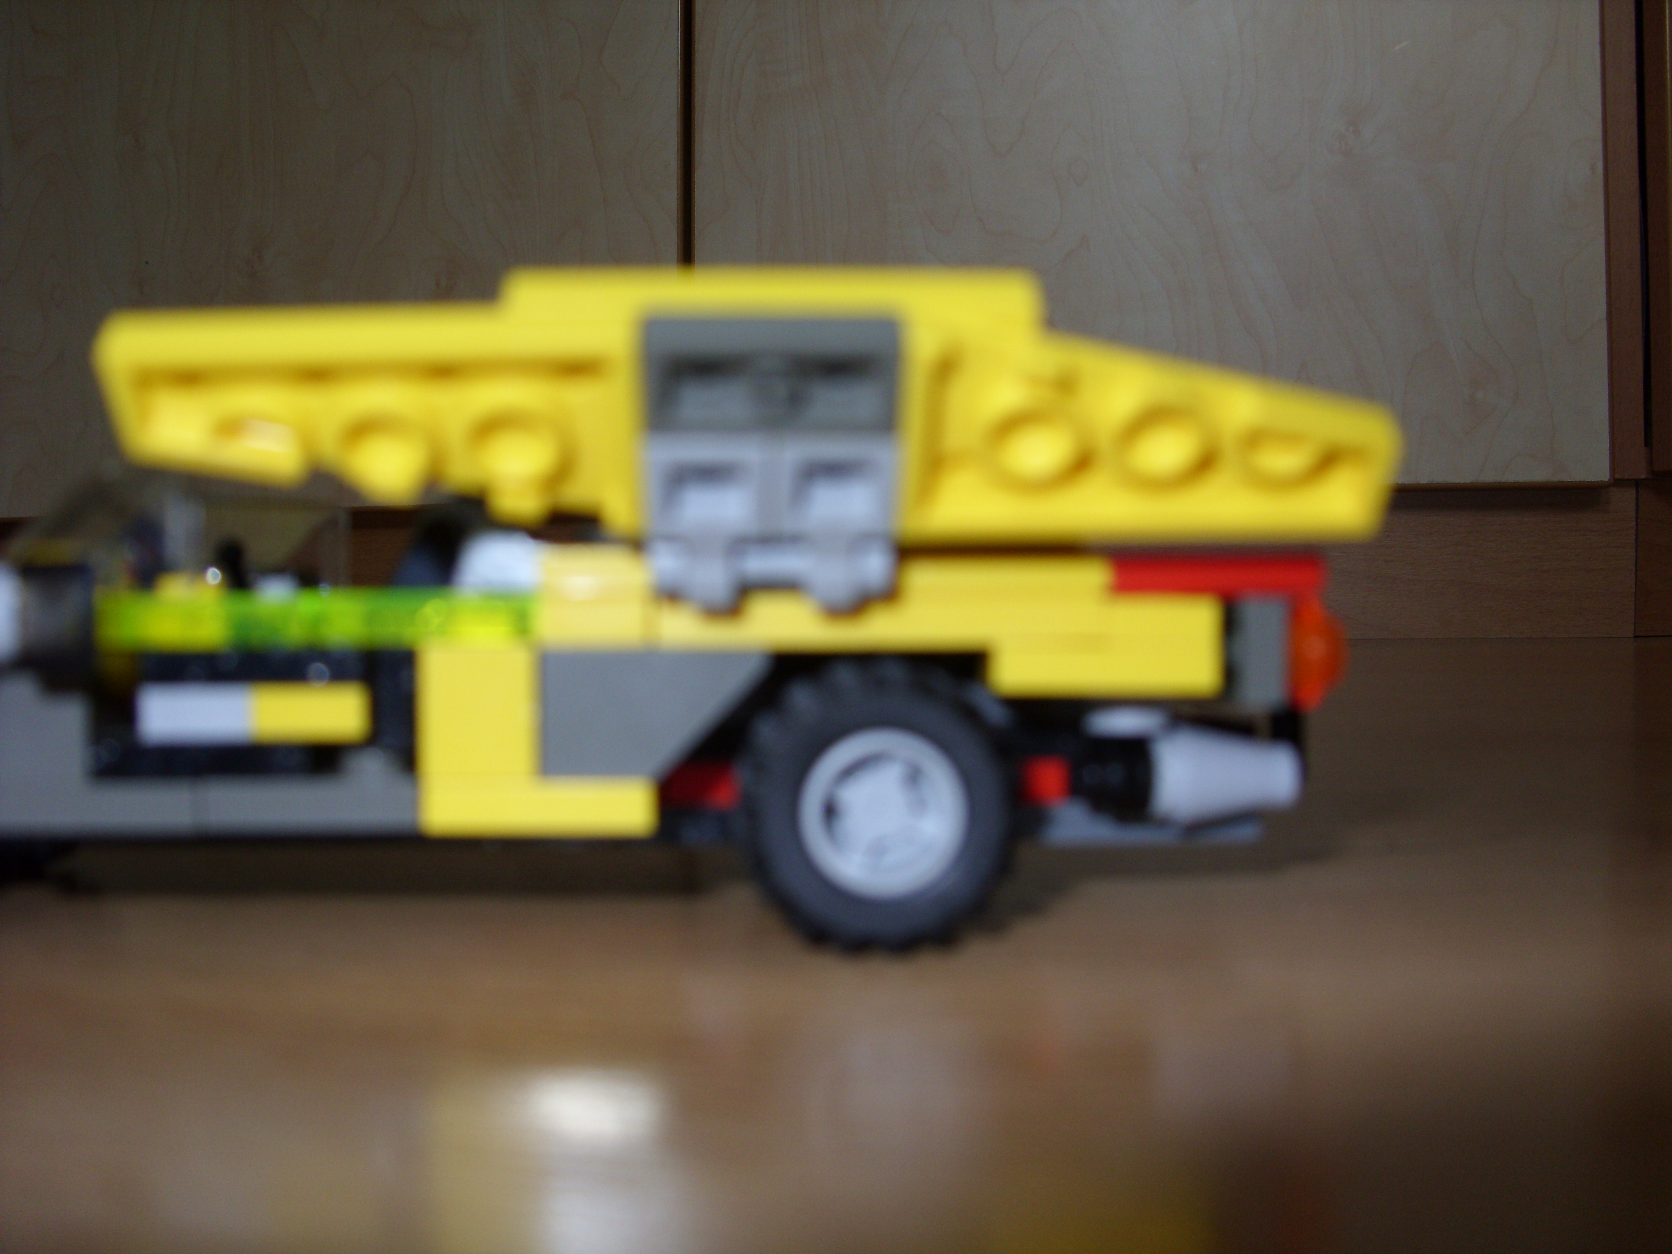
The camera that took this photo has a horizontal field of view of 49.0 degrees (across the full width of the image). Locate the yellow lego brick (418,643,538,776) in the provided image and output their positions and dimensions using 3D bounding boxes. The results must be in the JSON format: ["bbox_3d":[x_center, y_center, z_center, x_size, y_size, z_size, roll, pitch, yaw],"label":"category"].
[{"bbox_3d":[-0.025,0.006,0.133,0.008,0.010,0.008,0,1,-1],"label":"yellow lego brick"}]

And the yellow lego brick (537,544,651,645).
[{"bbox_3d":[-0.017,-0.002,0.133,0.008,0.007,0.008,0,1,-1],"label":"yellow lego brick"}]

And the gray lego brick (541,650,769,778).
[{"bbox_3d":[-0.013,0.006,0.133,0.016,0.010,0.008,0,1,-1],"label":"gray lego brick"}]

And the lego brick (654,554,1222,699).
[{"bbox_3d":[0.007,0.000,0.133,0.040,0.010,0.008,0,1,-1],"label":"lego brick"}]

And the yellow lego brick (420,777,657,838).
[{"bbox_3d":[-0.021,0.013,0.133,0.016,0.003,0.008,0,1,-1],"label":"yellow lego brick"}]

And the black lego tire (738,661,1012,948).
[{"bbox_3d":[0.003,0.013,0.134,0.021,0.021,0.012,0,1,-1],"label":"black lego tire"}]

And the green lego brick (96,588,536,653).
[{"bbox_3d":[-0.037,0.000,0.133,0.032,0.003,0.008,0,1,-1],"label":"green lego brick"}]

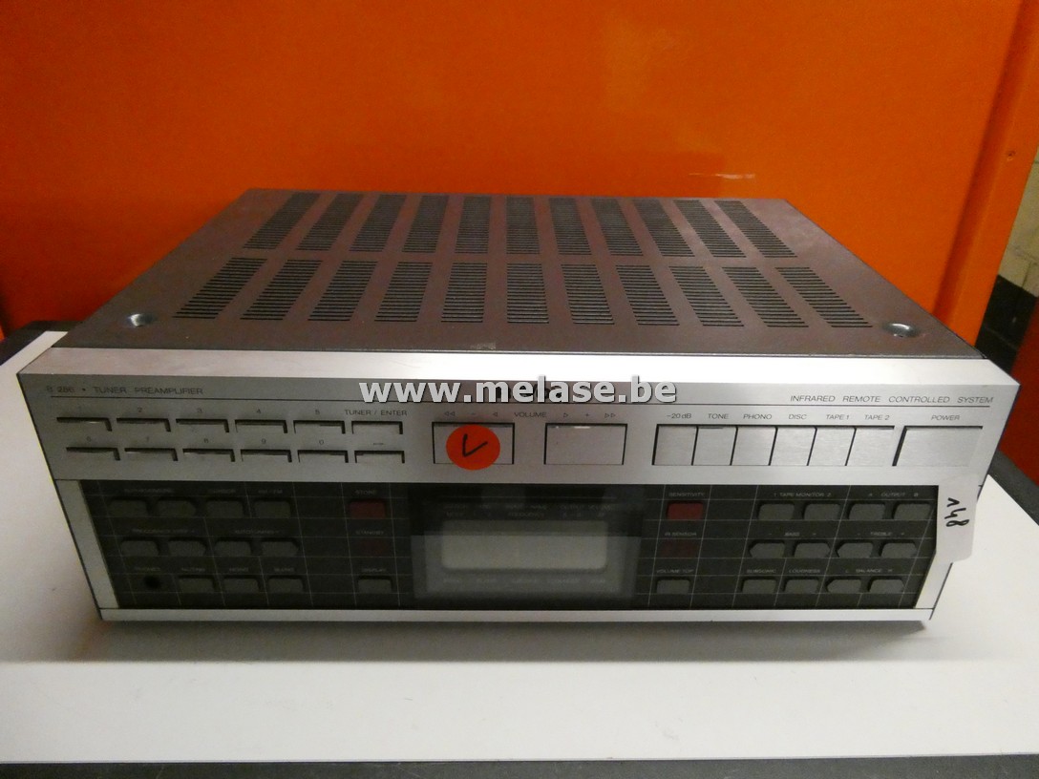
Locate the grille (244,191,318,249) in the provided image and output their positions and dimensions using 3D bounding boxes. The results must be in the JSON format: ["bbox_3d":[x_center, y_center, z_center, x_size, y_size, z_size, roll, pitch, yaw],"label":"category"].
[{"bbox_3d":[-0.174,-0.127,0.535,0.023,0.003,0.144,1,29,-1],"label":"grille"}]

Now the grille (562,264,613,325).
[{"bbox_3d":[0.039,-0.056,0.419,0.022,0.003,0.092,1,30,-1],"label":"grille"}]

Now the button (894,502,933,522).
[{"bbox_3d":[0.196,0.060,0.360,0.017,0.009,0.004,1,30,-1],"label":"button"}]

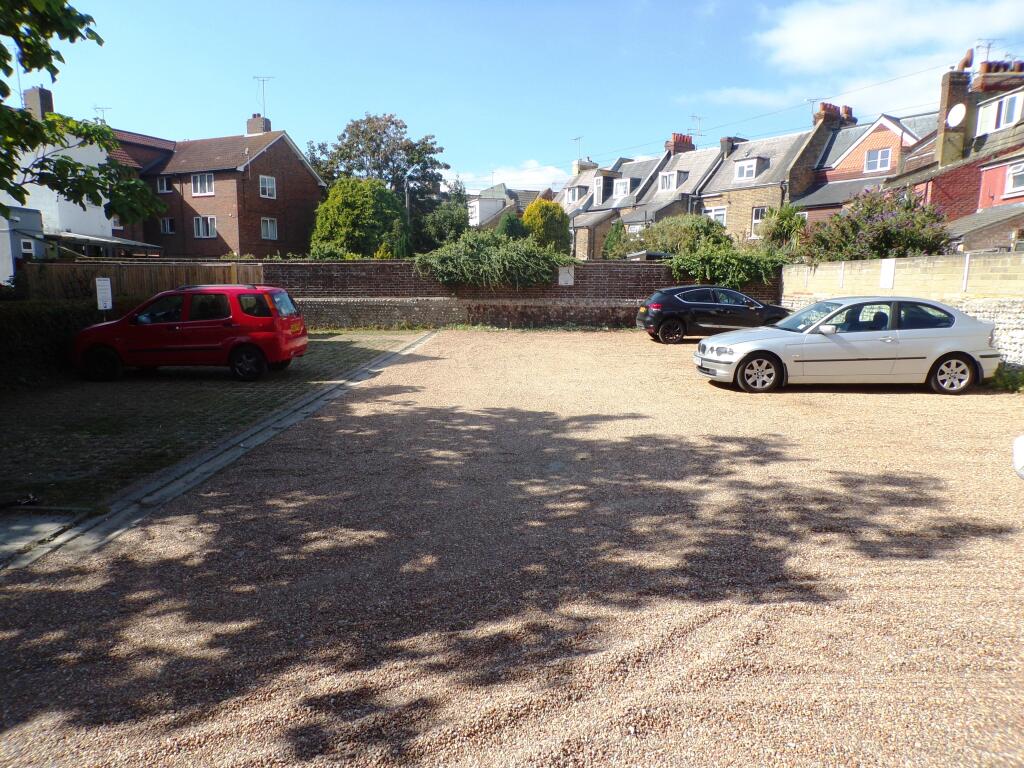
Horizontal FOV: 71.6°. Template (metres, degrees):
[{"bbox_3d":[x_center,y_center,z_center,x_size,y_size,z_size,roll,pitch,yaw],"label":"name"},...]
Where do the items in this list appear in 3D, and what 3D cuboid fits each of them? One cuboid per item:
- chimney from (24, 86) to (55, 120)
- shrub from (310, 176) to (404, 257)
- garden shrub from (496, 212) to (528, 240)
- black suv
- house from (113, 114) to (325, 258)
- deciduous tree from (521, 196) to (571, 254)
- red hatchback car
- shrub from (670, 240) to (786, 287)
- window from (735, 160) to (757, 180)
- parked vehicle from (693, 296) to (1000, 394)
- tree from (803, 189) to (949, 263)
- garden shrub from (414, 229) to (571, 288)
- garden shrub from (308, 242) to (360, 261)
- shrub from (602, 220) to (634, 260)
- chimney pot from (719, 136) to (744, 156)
[{"bbox_3d":[-26.315,-15.522,39.500,1.450,1.950,0.750,5,10,26],"label":"chimney"},{"bbox_3d":[-6.221,-5.733,28.973,3.800,5.300,3.600,0,8,0],"label":"shrub"},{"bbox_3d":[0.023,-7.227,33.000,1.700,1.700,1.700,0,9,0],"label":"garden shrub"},{"bbox_3d":[5.548,-1.935,19.355,4.275,1.530,1.830,0,9,-2],"label":"black suv"},{"bbox_3d":[-21.263,-11.925,49.542,12.800,12.500,9.500,4,9,23],"label":"house"},{"bbox_3d":[1.324,-5.215,27.533,1.900,4.000,1.900,0,8,0],"label":"deciduous tree"},{"bbox_3d":[-5.380,-0.910,12.050,3.750,1.580,1.620,0,8,2],"label":"red hatchback car"},{"bbox_3d":[6.196,-3.365,20.428,3.400,1.500,1.300,0,8,0],"label":"shrub"},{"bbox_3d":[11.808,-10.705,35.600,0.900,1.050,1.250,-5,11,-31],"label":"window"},{"bbox_3d":[5.100,-0.655,11.100,4.262,1.408,1.751,1,8,5],"label":"parked vehicle"},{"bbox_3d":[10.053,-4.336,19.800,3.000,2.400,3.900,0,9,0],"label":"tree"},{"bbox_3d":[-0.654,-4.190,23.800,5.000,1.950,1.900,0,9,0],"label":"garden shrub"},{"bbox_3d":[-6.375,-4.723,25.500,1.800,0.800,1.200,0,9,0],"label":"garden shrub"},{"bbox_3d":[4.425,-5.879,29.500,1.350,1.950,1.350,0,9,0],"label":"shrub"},{"bbox_3d":[10.768,-11.495,34.618,1.200,1.100,0.600,-6,10,-36],"label":"chimney pot"}]

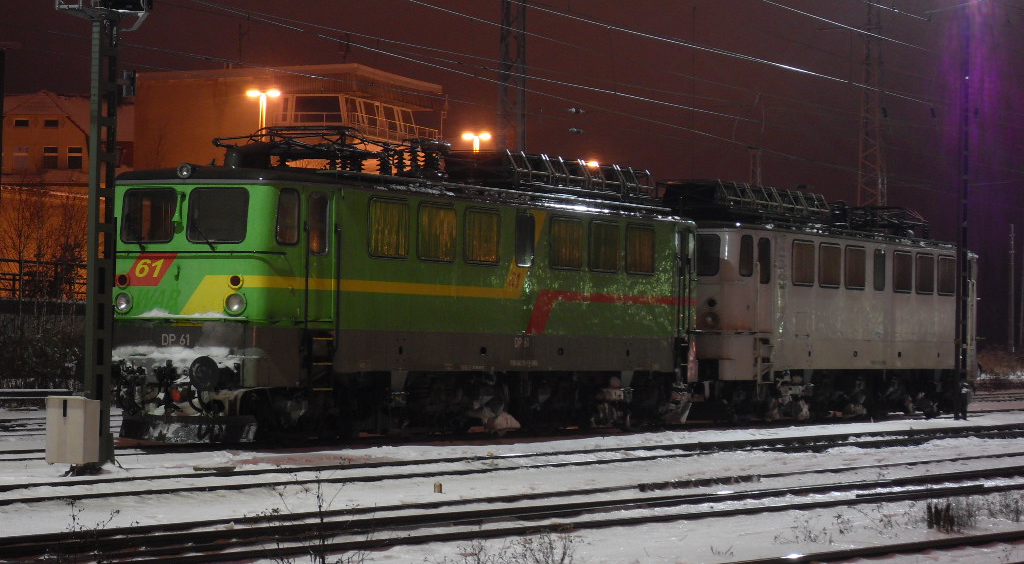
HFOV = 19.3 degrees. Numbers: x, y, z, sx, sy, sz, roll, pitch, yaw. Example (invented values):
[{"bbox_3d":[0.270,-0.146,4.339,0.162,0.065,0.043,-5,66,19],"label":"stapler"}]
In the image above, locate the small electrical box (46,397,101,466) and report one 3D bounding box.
[{"bbox_3d":[-4.739,1.590,32.646,0.480,0.690,0.300,0,-1,26],"label":"small electrical box"}]

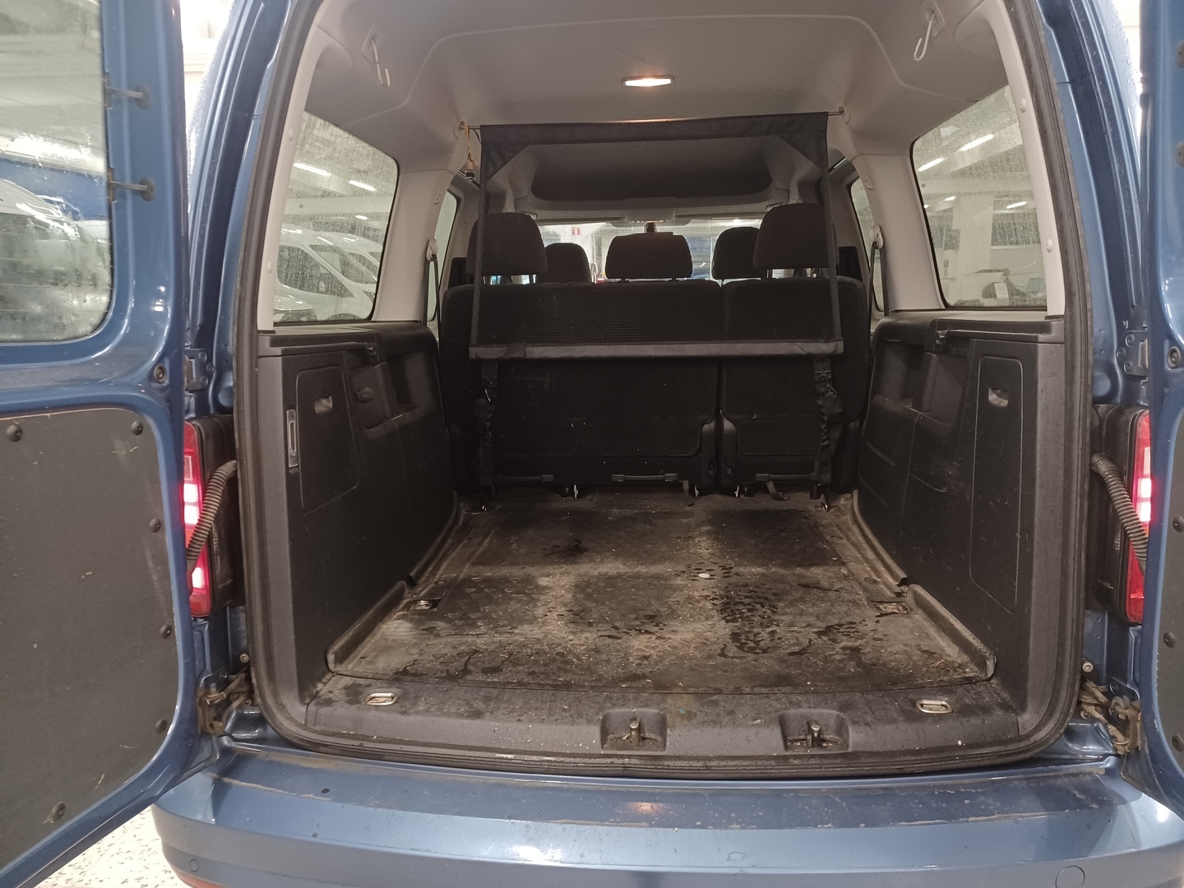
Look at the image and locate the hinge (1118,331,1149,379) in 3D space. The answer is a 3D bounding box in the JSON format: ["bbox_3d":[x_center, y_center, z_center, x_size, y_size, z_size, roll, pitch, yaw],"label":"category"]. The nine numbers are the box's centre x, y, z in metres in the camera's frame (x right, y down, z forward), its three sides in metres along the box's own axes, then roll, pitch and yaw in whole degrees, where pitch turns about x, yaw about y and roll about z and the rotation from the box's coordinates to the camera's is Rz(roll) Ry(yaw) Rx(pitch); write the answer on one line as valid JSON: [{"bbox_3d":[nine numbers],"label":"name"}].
[{"bbox_3d":[0.737,-0.121,1.161,0.047,0.062,0.040,0,10,4],"label":"hinge"}]

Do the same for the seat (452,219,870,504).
[{"bbox_3d":[0.195,-0.273,2.667,1.150,0.830,0.740,0,10,4],"label":"seat"}]

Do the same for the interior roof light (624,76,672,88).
[{"bbox_3d":[0.140,-0.900,2.128,0.120,0.025,0.055,0,10,4],"label":"interior roof light"}]

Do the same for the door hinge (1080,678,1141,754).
[{"bbox_3d":[0.751,0.395,1.239,0.078,0.098,0.065,0,10,4],"label":"door hinge"}]

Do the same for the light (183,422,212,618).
[{"bbox_3d":[-0.646,0.115,1.339,0.155,0.305,0.140,0,10,4],"label":"light"}]

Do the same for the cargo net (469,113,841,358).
[{"bbox_3d":[0.160,-0.541,2.254,0.985,0.610,0.050,0,10,4],"label":"cargo net"}]

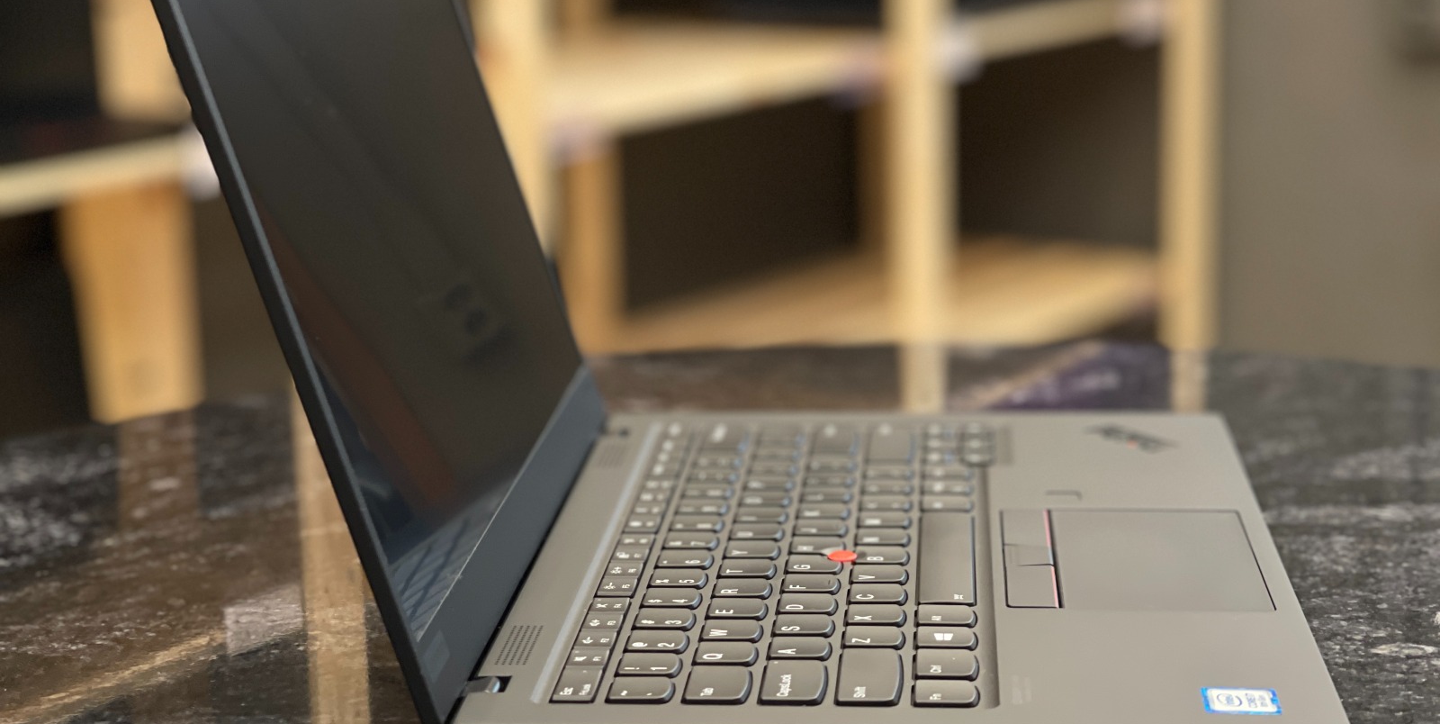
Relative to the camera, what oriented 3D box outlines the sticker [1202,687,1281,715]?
[{"bbox_3d":[0.130,0.084,0.664,0.018,0.001,0.019,0,13,5],"label":"sticker"}]

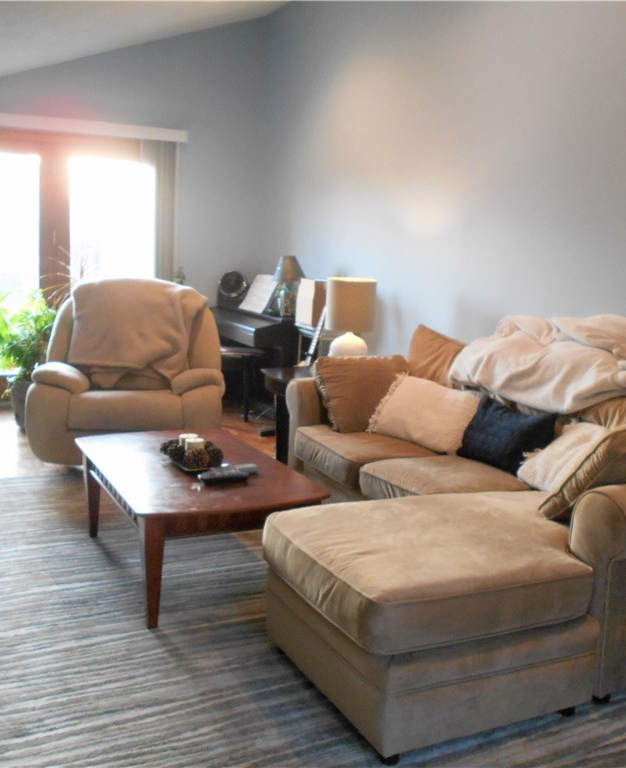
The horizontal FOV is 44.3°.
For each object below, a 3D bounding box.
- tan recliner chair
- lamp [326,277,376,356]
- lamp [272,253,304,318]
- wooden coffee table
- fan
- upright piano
[{"bbox_3d":[-1.116,-0.101,4.745,1.080,1.050,0.980,0,7,-10],"label":"tan recliner chair"},{"bbox_3d":[0.219,-0.353,4.492,0.300,0.560,0.300,2,7,0],"label":"lamp"},{"bbox_3d":[-0.188,-0.726,5.666,0.250,0.470,0.250,2,7,0],"label":"lamp"},{"bbox_3d":[-0.487,0.481,2.995,0.660,0.365,1.210,-2,8,-26],"label":"wooden coffee table"},{"bbox_3d":[-0.680,-0.799,6.500,0.260,0.330,0.210,4,8,21],"label":"fan"},{"bbox_3d":[-0.427,-0.134,6.117,0.410,0.830,1.400,-1,7,-18],"label":"upright piano"}]

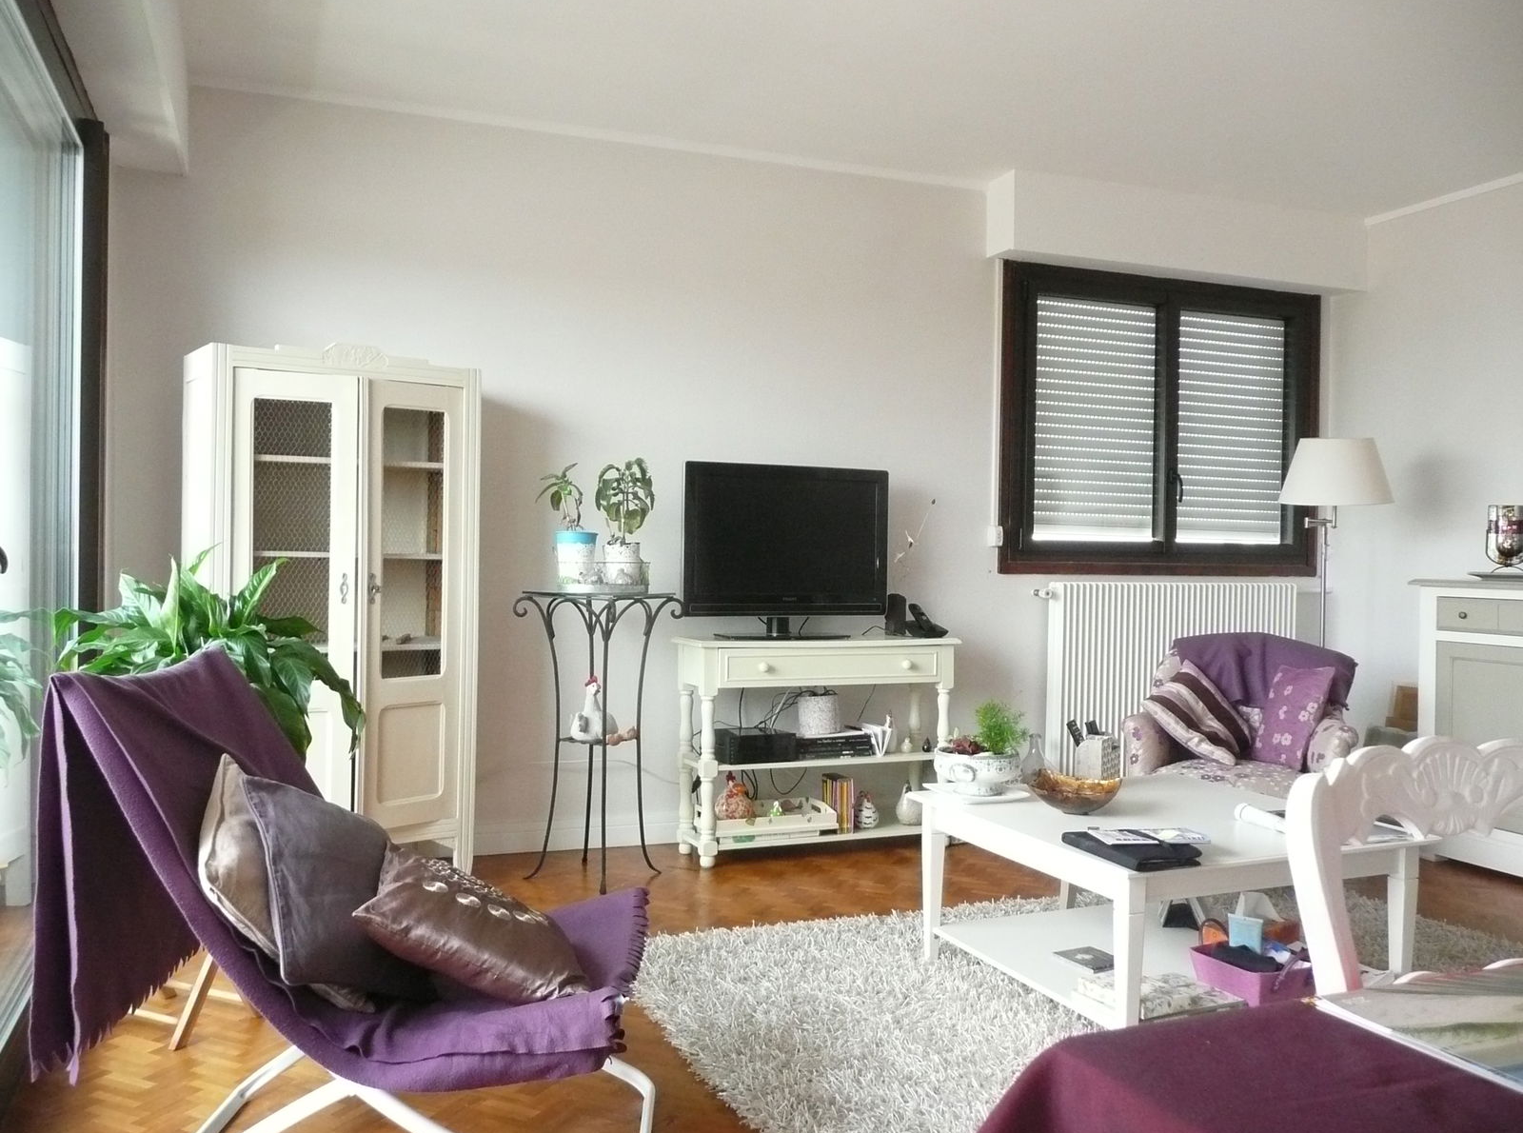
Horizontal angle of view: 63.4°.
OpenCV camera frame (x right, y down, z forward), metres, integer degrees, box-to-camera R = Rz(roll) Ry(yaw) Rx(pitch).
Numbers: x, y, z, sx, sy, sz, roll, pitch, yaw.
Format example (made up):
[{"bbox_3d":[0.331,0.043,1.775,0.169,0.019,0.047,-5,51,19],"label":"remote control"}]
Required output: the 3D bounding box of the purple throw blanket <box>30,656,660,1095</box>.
[{"bbox_3d":[-0.689,0.498,2.233,0.940,0.654,0.580,1,1,3],"label":"purple throw blanket"}]

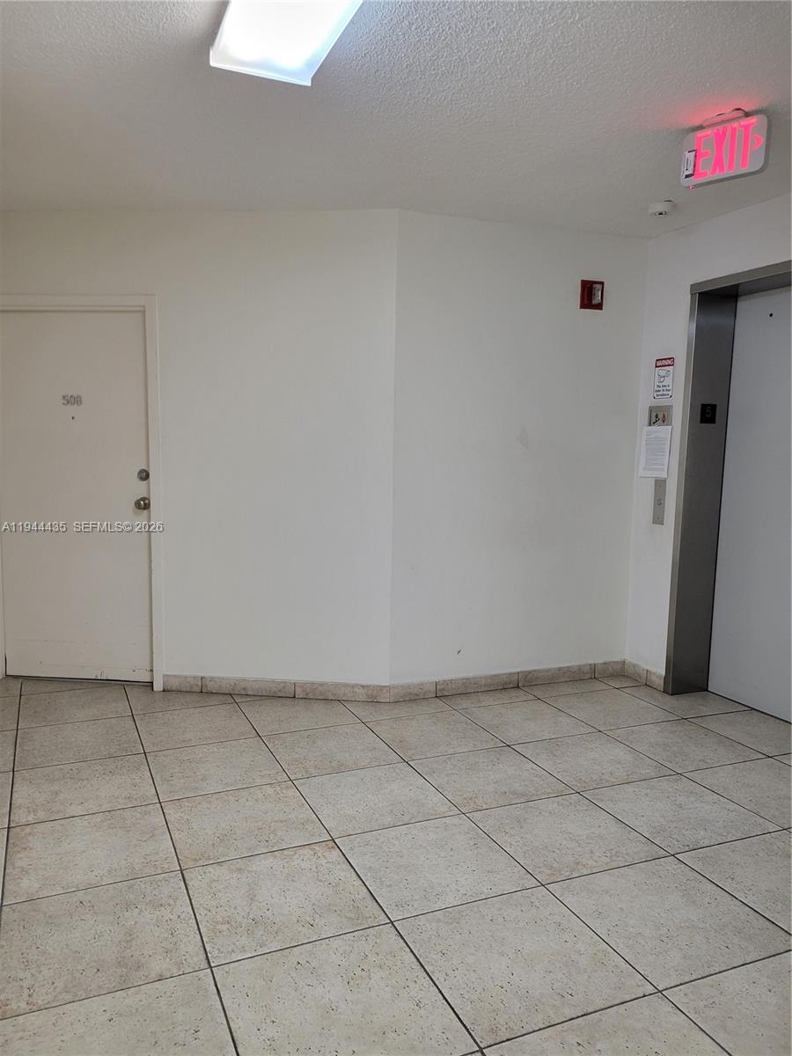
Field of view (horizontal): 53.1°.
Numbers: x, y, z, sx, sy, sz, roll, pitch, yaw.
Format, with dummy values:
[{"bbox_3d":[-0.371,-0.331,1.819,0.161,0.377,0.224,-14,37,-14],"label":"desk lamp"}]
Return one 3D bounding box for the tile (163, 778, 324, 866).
[{"bbox_3d":[-0.546,1.048,2.828,0.504,0.010,0.504,-2,7,-24],"label":"tile"}]

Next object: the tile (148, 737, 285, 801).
[{"bbox_3d":[-0.747,0.990,3.276,0.502,0.010,0.502,-2,7,-24],"label":"tile"}]

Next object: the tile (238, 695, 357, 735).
[{"bbox_3d":[-0.490,0.927,3.954,0.504,0.010,0.504,-2,7,-24],"label":"tile"}]

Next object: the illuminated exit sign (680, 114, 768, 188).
[{"bbox_3d":[1.146,-1.311,2.749,0.050,0.202,0.290,-5,9,-44],"label":"illuminated exit sign"}]

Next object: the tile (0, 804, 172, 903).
[{"bbox_3d":[-1.007,1.057,2.614,0.502,0.010,0.502,-2,7,-24],"label":"tile"}]

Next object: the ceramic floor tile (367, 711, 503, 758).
[{"bbox_3d":[0.170,0.954,3.653,0.495,0.010,0.495,-2,7,-24],"label":"ceramic floor tile"}]

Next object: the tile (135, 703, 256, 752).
[{"bbox_3d":[-0.949,0.937,3.736,0.502,0.010,0.502,-2,7,-24],"label":"tile"}]

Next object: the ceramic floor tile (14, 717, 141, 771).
[{"bbox_3d":[-1.418,0.954,3.546,0.504,0.010,0.504,-2,7,-24],"label":"ceramic floor tile"}]

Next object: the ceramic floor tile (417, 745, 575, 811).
[{"bbox_3d":[0.382,1.021,3.236,0.504,0.010,0.504,-2,7,-24],"label":"ceramic floor tile"}]

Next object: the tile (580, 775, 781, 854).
[{"bbox_3d":[1.040,1.047,2.928,0.495,0.010,0.495,-2,7,-24],"label":"tile"}]

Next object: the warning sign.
[{"bbox_3d":[1.449,-0.807,4.289,0.005,0.216,0.142,-2,7,-23],"label":"warning sign"}]

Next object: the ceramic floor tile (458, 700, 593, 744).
[{"bbox_3d":[0.625,0.940,3.852,0.495,0.010,0.495,-2,7,-24],"label":"ceramic floor tile"}]

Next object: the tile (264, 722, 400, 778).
[{"bbox_3d":[-0.284,0.976,3.478,0.502,0.010,0.502,-2,7,-24],"label":"tile"}]

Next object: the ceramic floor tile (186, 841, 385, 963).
[{"bbox_3d":[-0.342,1.096,2.357,0.502,0.010,0.502,-2,7,-24],"label":"ceramic floor tile"}]

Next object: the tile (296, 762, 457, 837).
[{"bbox_3d":[-0.082,1.029,3.018,0.502,0.010,0.502,-2,7,-24],"label":"tile"}]

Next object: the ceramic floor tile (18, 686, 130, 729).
[{"bbox_3d":[-1.622,0.901,4.007,0.504,0.010,0.504,-2,7,-24],"label":"ceramic floor tile"}]

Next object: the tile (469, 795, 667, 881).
[{"bbox_3d":[0.578,1.060,2.735,0.495,0.010,0.495,-2,7,-24],"label":"tile"}]

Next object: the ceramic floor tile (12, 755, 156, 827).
[{"bbox_3d":[-1.209,1.004,3.074,0.502,0.010,0.502,-2,7,-24],"label":"ceramic floor tile"}]

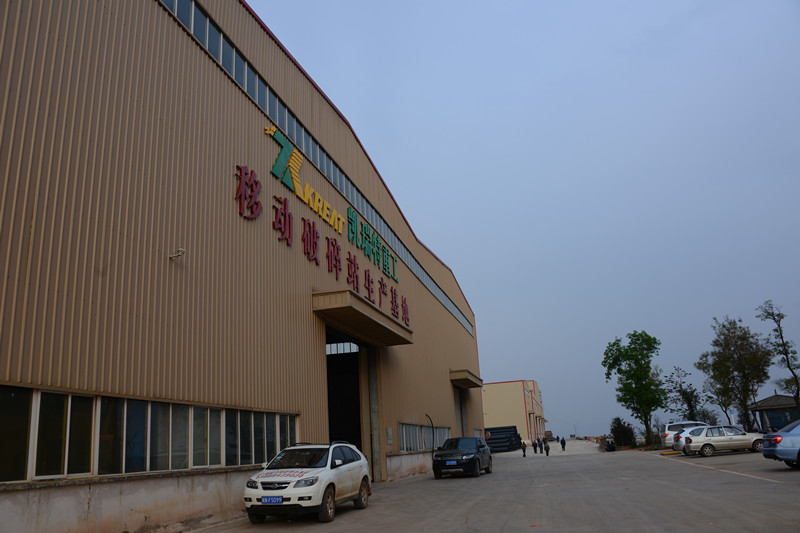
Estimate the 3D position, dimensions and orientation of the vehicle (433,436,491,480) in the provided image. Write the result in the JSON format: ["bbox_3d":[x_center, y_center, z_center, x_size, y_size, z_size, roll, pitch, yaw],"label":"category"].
[{"bbox_3d":[2.818,8.416,27.535,1.930,1.640,4.370,-9,-17,18],"label":"vehicle"}]

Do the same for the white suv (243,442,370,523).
[{"bbox_3d":[-2.124,5.242,15.365,1.870,1.710,4.800,-7,-17,12],"label":"white suv"}]

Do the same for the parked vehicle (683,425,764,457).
[{"bbox_3d":[17.354,9.207,33.010,4.150,1.470,1.640,-7,-17,12],"label":"parked vehicle"}]

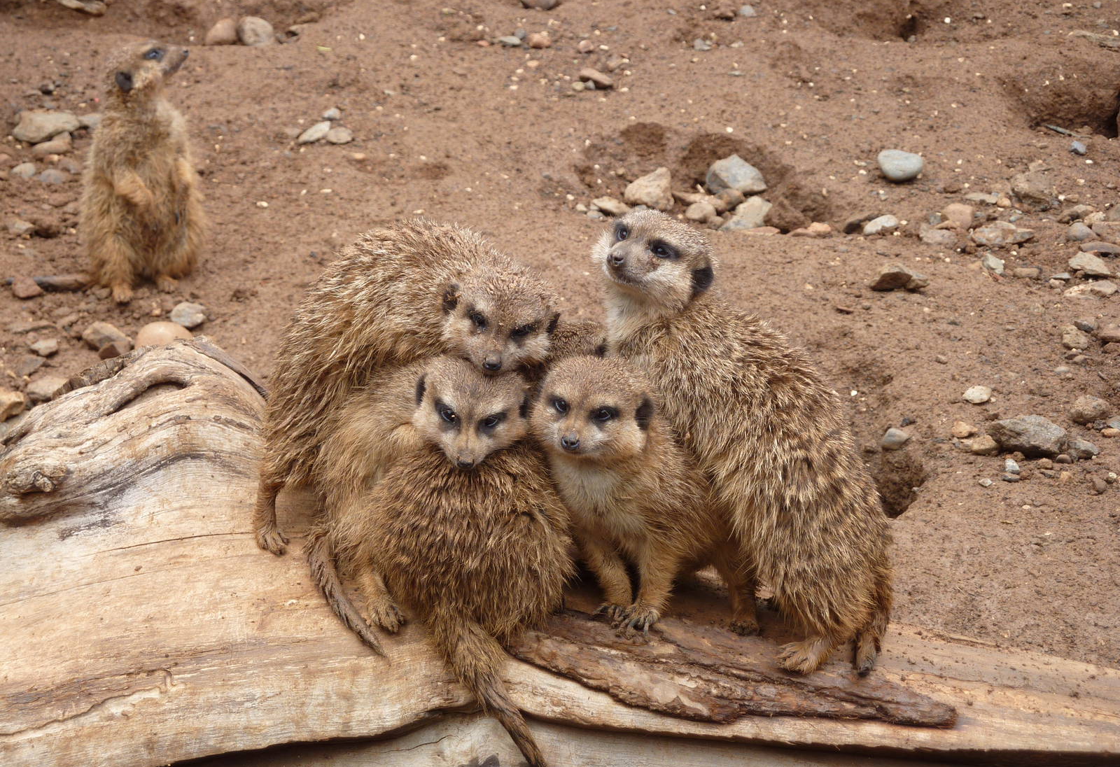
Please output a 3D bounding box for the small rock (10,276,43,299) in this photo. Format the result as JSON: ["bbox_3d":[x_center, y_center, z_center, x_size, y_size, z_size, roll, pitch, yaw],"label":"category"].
[{"bbox_3d":[-0.533,-0.096,4.138,0.030,0.021,0.025,0,24,0],"label":"small rock"}]

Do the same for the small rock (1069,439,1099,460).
[{"bbox_3d":[0.480,0.060,3.790,0.027,0.018,0.022,0,24,0],"label":"small rock"}]

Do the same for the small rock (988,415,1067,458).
[{"bbox_3d":[0.428,0.049,3.794,0.071,0.036,0.047,0,24,0],"label":"small rock"}]

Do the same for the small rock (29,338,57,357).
[{"bbox_3d":[-0.469,-0.033,3.759,0.025,0.016,0.023,0,20,0],"label":"small rock"}]

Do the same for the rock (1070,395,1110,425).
[{"bbox_3d":[0.445,0.022,3.479,0.035,0.024,0.028,0,23,0],"label":"rock"}]

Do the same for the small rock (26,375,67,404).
[{"bbox_3d":[-0.450,0.006,3.640,0.039,0.027,0.036,0,20,0],"label":"small rock"}]

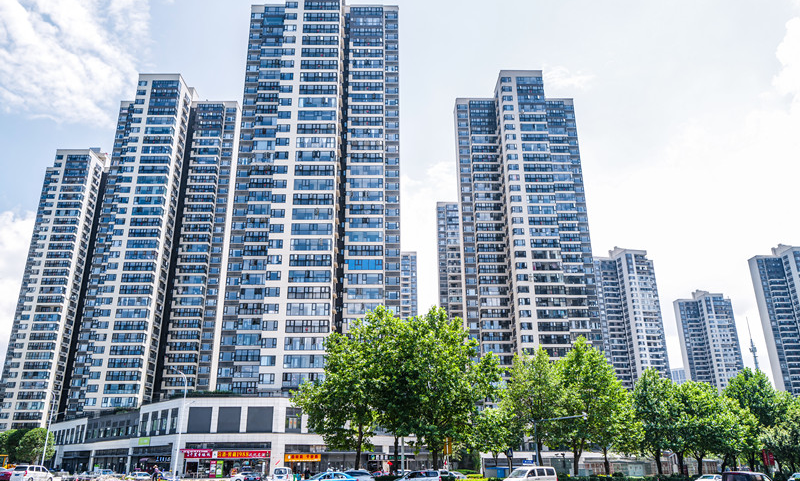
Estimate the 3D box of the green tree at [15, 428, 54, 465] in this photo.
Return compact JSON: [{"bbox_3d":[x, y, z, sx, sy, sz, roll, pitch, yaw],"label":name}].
[{"bbox_3d":[-44.040,25.793,74.825,5.000,6.110,5.000,0,-21,0],"label":"green tree"}]

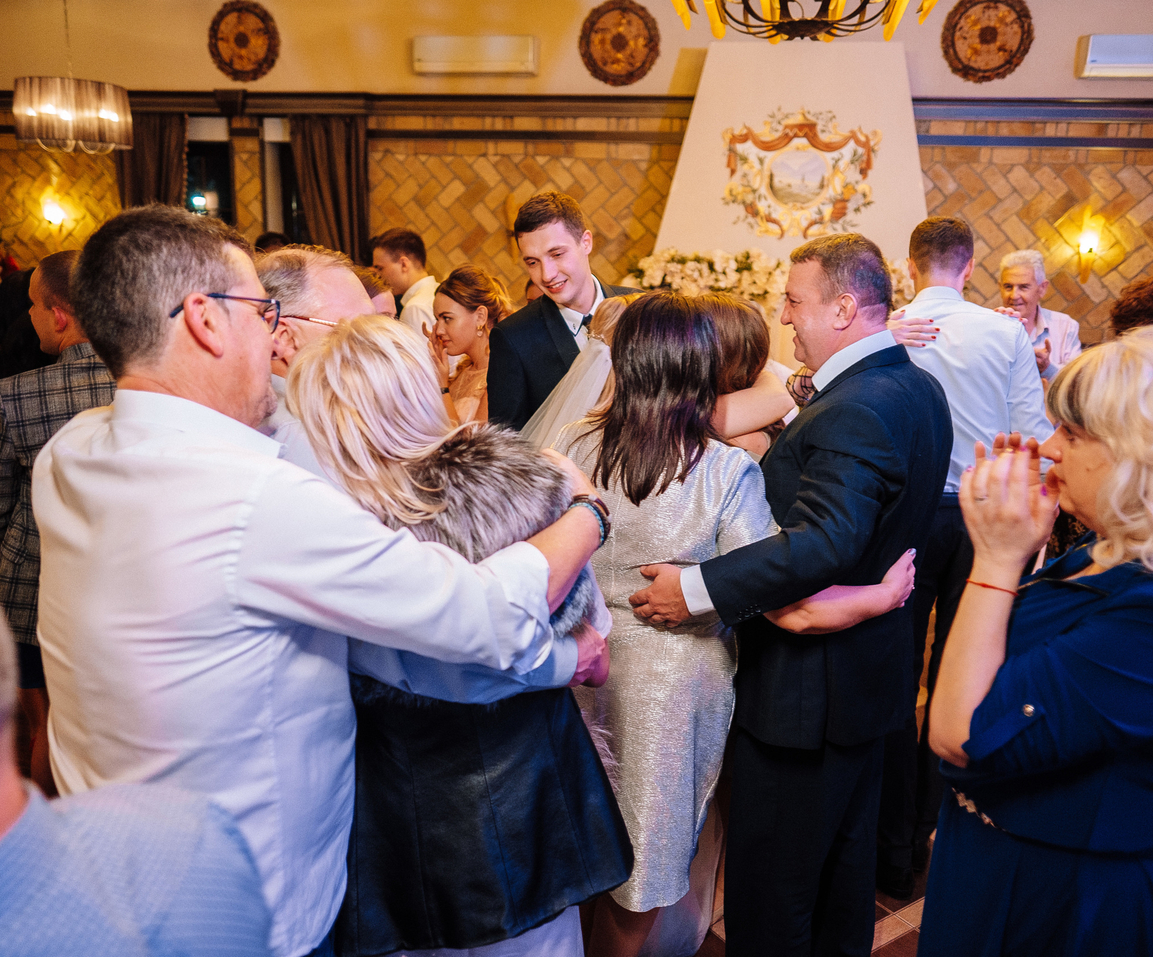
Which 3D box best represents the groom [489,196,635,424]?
[{"bbox_3d":[-0.041,0.249,2.346,0.540,1.820,0.420,1,14,-3],"label":"groom"}]

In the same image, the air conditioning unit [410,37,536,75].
[{"bbox_3d":[-0.752,-3.177,7.204,0.911,0.256,0.210,4,14,8],"label":"air conditioning unit"}]

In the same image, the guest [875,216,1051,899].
[{"bbox_3d":[0.931,0.243,2.527,0.530,1.800,0.440,6,14,17],"label":"guest"}]

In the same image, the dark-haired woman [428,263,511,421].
[{"bbox_3d":[-0.300,0.243,2.700,0.420,1.650,0.440,-2,14,-13],"label":"dark-haired woman"}]

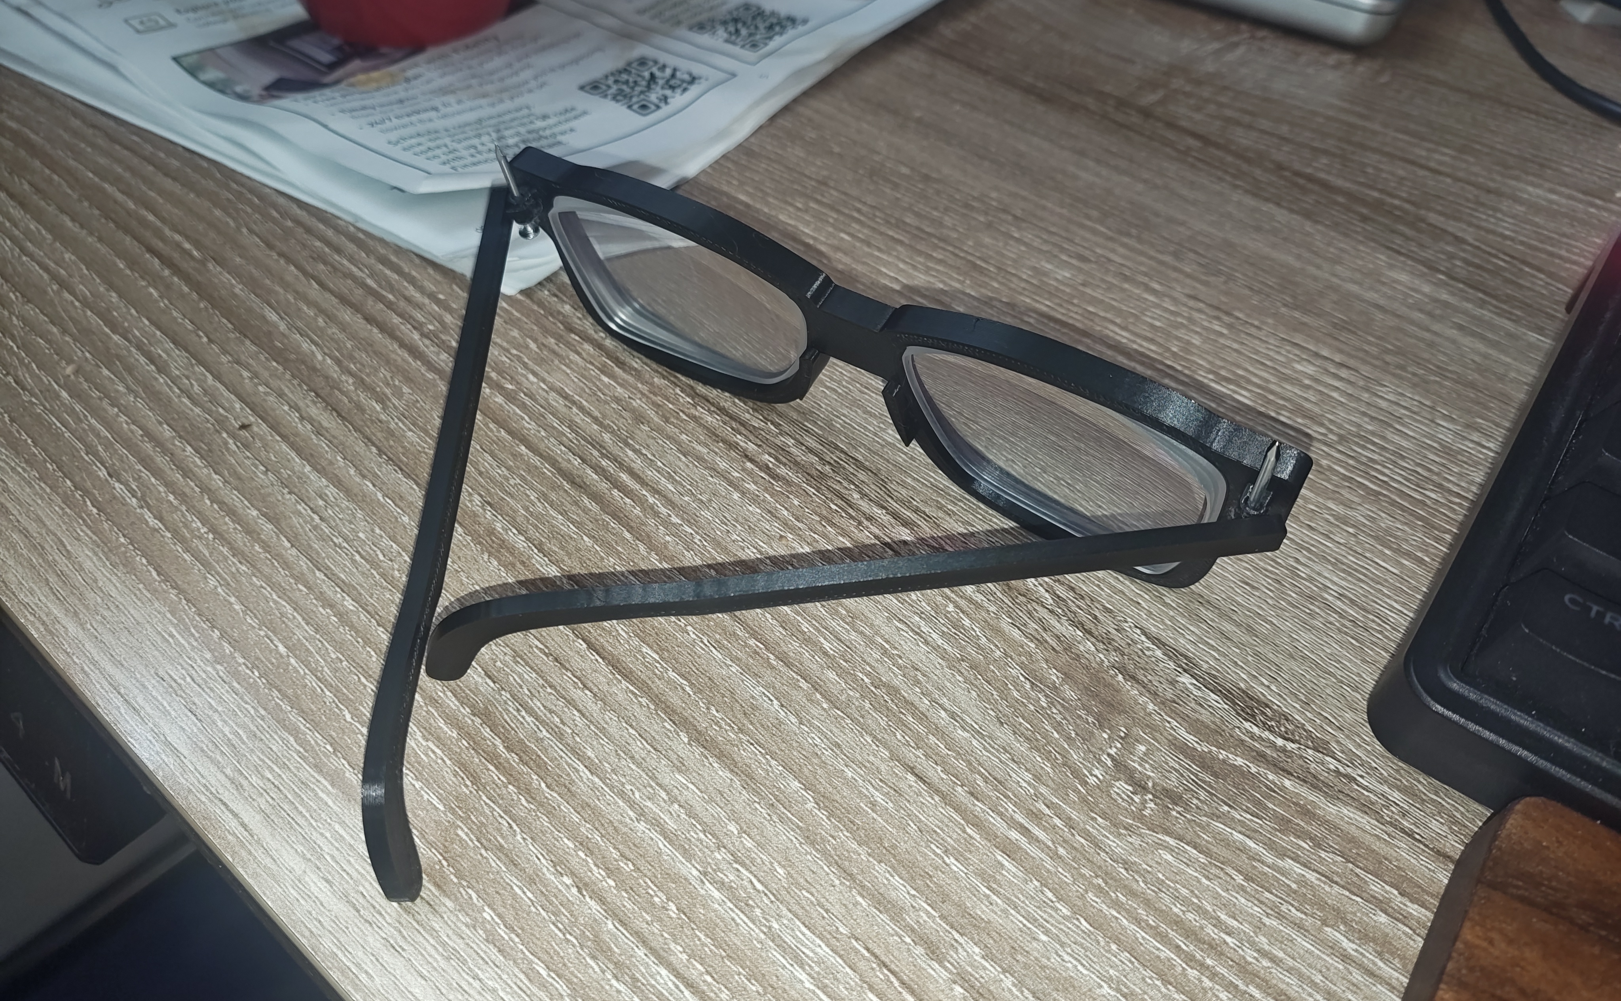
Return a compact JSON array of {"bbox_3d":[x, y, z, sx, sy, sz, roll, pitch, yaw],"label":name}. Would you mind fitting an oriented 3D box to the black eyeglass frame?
[{"bbox_3d":[-0.018,0.007,0.169,0.145,0.045,0.112,26,54,20],"label":"black eyeglass frame"}]

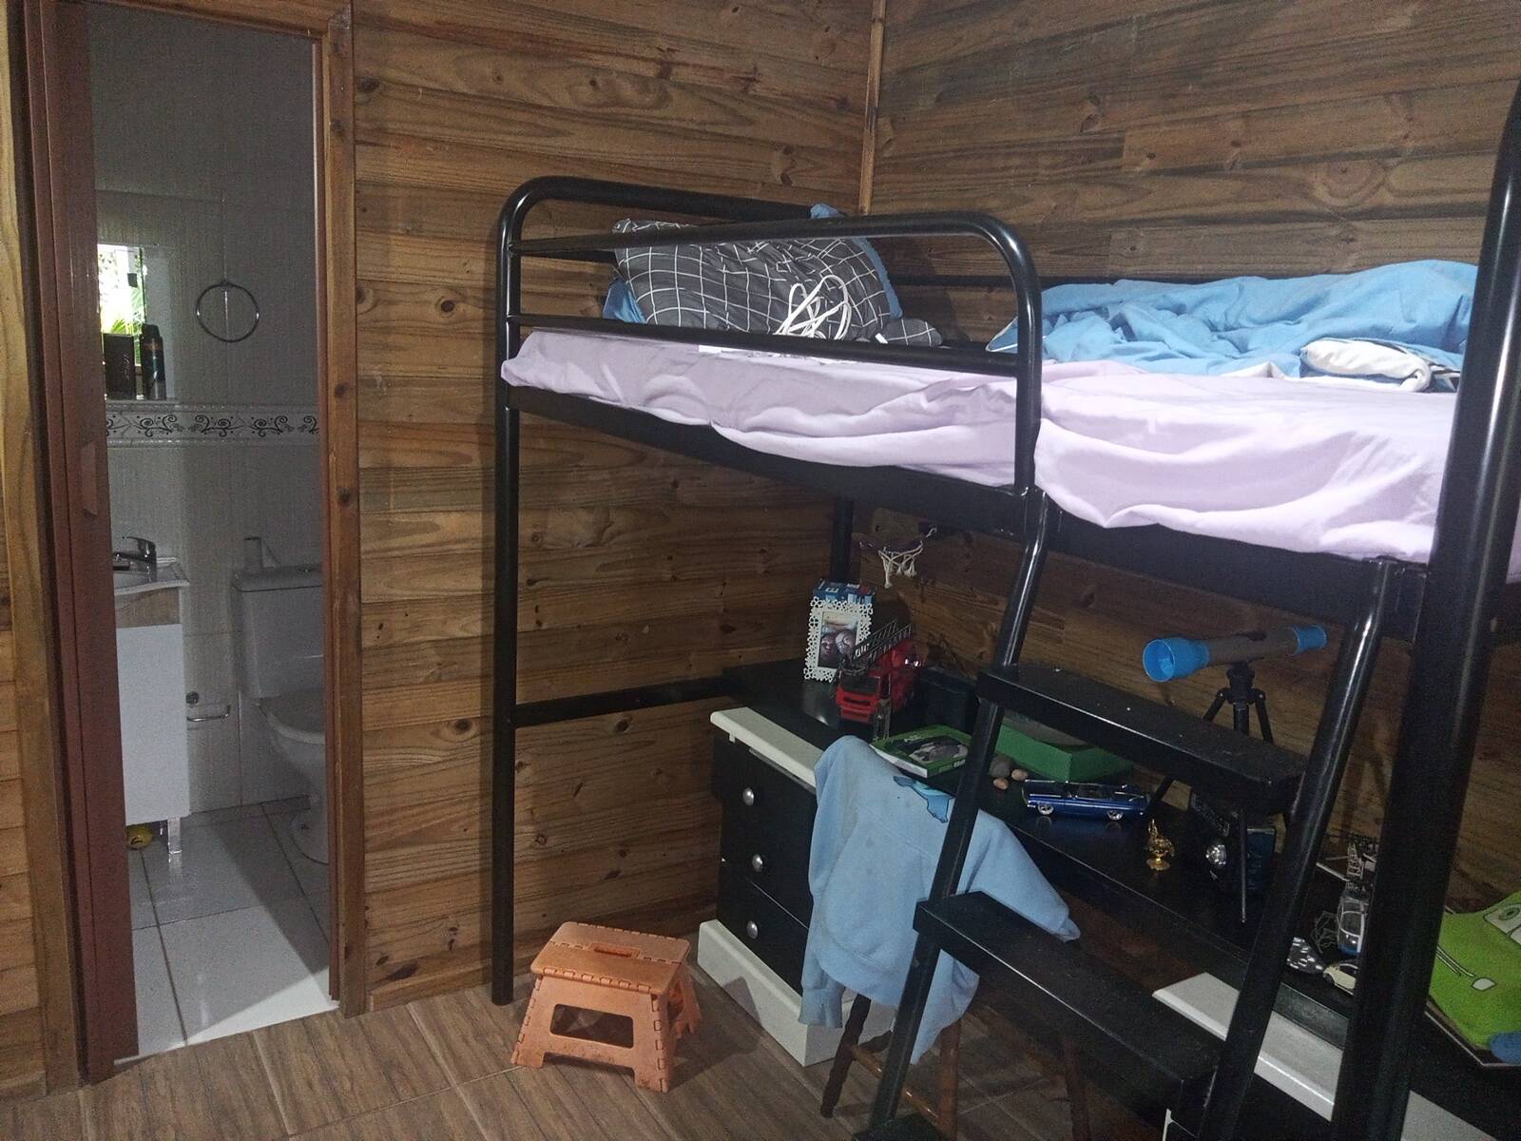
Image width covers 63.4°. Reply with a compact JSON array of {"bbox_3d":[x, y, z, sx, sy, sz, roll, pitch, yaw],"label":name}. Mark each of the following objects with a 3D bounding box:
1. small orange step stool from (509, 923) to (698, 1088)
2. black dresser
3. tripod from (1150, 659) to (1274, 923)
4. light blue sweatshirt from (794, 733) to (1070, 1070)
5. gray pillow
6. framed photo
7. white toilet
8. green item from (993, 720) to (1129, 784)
[{"bbox_3d":[-0.327,0.936,2.688,0.350,0.214,0.260,6,12,11],"label":"small orange step stool"},{"bbox_3d":[0.199,0.663,2.923,0.430,0.580,0.450,-4,14,-31],"label":"black dresser"},{"bbox_3d":[0.782,0.328,2.092,0.260,0.355,0.310,-4,14,-31],"label":"tripod"},{"bbox_3d":[0.261,0.620,2.143,0.230,0.550,0.600,-4,14,-31],"label":"light blue sweatshirt"},{"bbox_3d":[0.002,-0.594,2.588,0.660,0.230,0.330,-4,14,-31],"label":"gray pillow"},{"bbox_3d":[0.194,0.172,3.036,0.155,0.210,0.035,7,2,17],"label":"framed photo"},{"bbox_3d":[-1.261,0.409,3.572,0.390,0.780,0.640,-4,14,-31],"label":"white toilet"},{"bbox_3d":[0.603,0.368,2.544,0.120,0.070,0.330,-4,14,-31],"label":"green item"}]

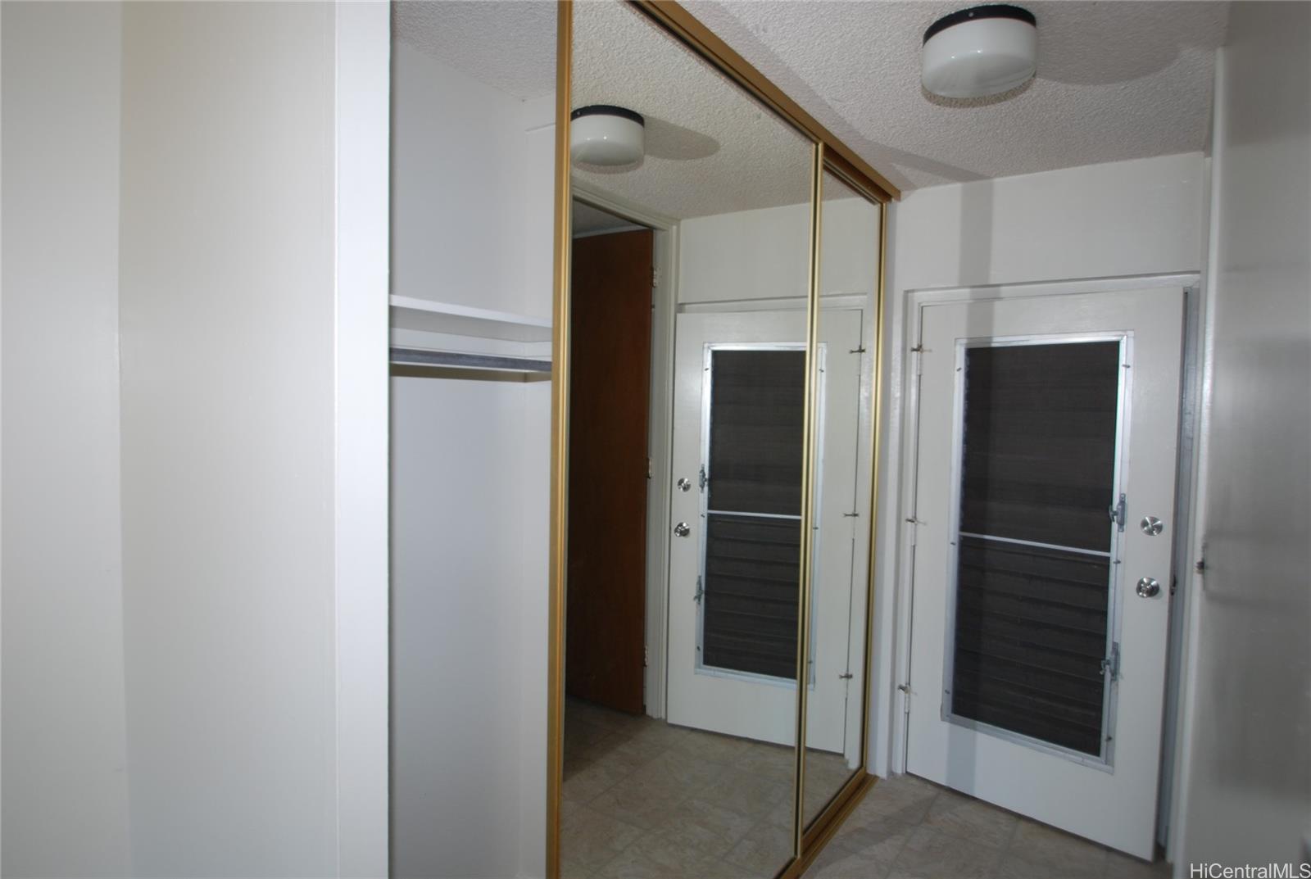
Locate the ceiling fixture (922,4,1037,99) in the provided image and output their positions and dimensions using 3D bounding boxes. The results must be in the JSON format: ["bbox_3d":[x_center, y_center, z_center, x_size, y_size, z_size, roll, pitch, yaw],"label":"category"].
[{"bbox_3d":[0.797,-0.945,1.705,0.243,0.107,0.243,3,3,36],"label":"ceiling fixture"}]

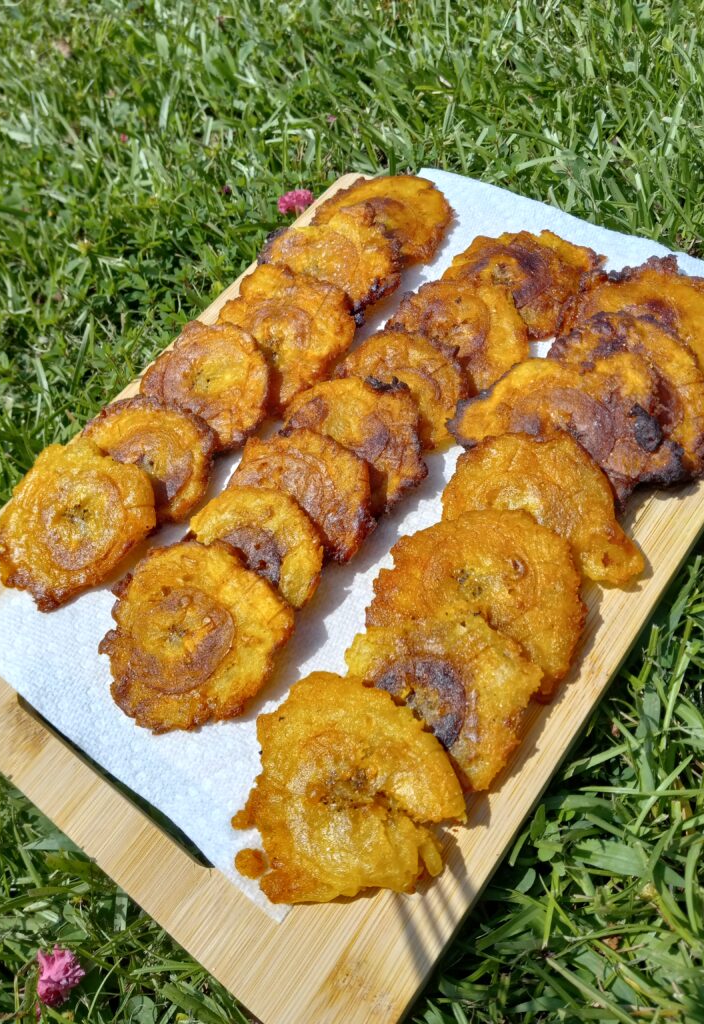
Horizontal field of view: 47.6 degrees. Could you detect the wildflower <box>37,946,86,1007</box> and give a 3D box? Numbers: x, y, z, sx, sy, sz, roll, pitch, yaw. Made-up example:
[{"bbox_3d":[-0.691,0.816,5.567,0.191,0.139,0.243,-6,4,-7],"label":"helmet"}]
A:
[{"bbox_3d":[-0.086,0.137,0.236,0.013,0.014,0.016,0,62,6],"label":"wildflower"}]

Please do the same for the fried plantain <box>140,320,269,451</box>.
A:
[{"bbox_3d":[-0.055,-0.051,0.316,0.057,0.012,0.053,-4,70,11],"label":"fried plantain"}]

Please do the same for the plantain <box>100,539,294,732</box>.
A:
[{"bbox_3d":[-0.054,0.040,0.267,0.064,0.013,0.064,-4,69,10],"label":"plantain"}]

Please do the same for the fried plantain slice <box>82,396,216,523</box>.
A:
[{"bbox_3d":[-0.078,-0.019,0.302,0.056,0.012,0.053,-4,70,11],"label":"fried plantain slice"}]

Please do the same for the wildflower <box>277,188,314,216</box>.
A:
[{"bbox_3d":[-0.026,-0.145,0.374,0.016,0.012,0.015,0,49,6],"label":"wildflower"}]

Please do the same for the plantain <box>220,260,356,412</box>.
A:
[{"bbox_3d":[-0.031,-0.072,0.327,0.059,0.012,0.059,32,79,20],"label":"plantain"}]

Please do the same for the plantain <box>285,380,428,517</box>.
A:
[{"bbox_3d":[0.001,-0.026,0.297,0.058,0.012,0.053,-4,70,11],"label":"plantain"}]

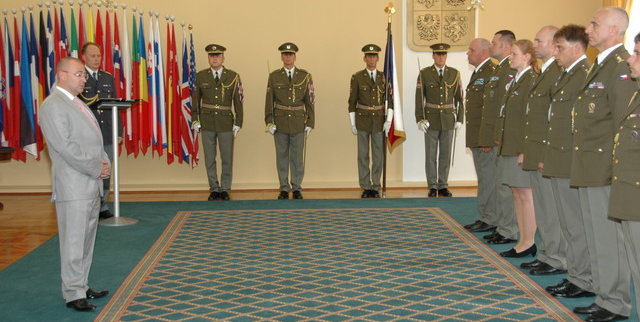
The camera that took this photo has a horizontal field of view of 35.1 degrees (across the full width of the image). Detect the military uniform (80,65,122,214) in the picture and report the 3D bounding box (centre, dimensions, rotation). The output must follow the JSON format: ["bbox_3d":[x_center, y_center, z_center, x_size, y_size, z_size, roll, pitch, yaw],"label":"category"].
[{"bbox_3d":[-2.343,-0.204,10.836,0.520,1.564,0.340,-3,5,-26],"label":"military uniform"}]

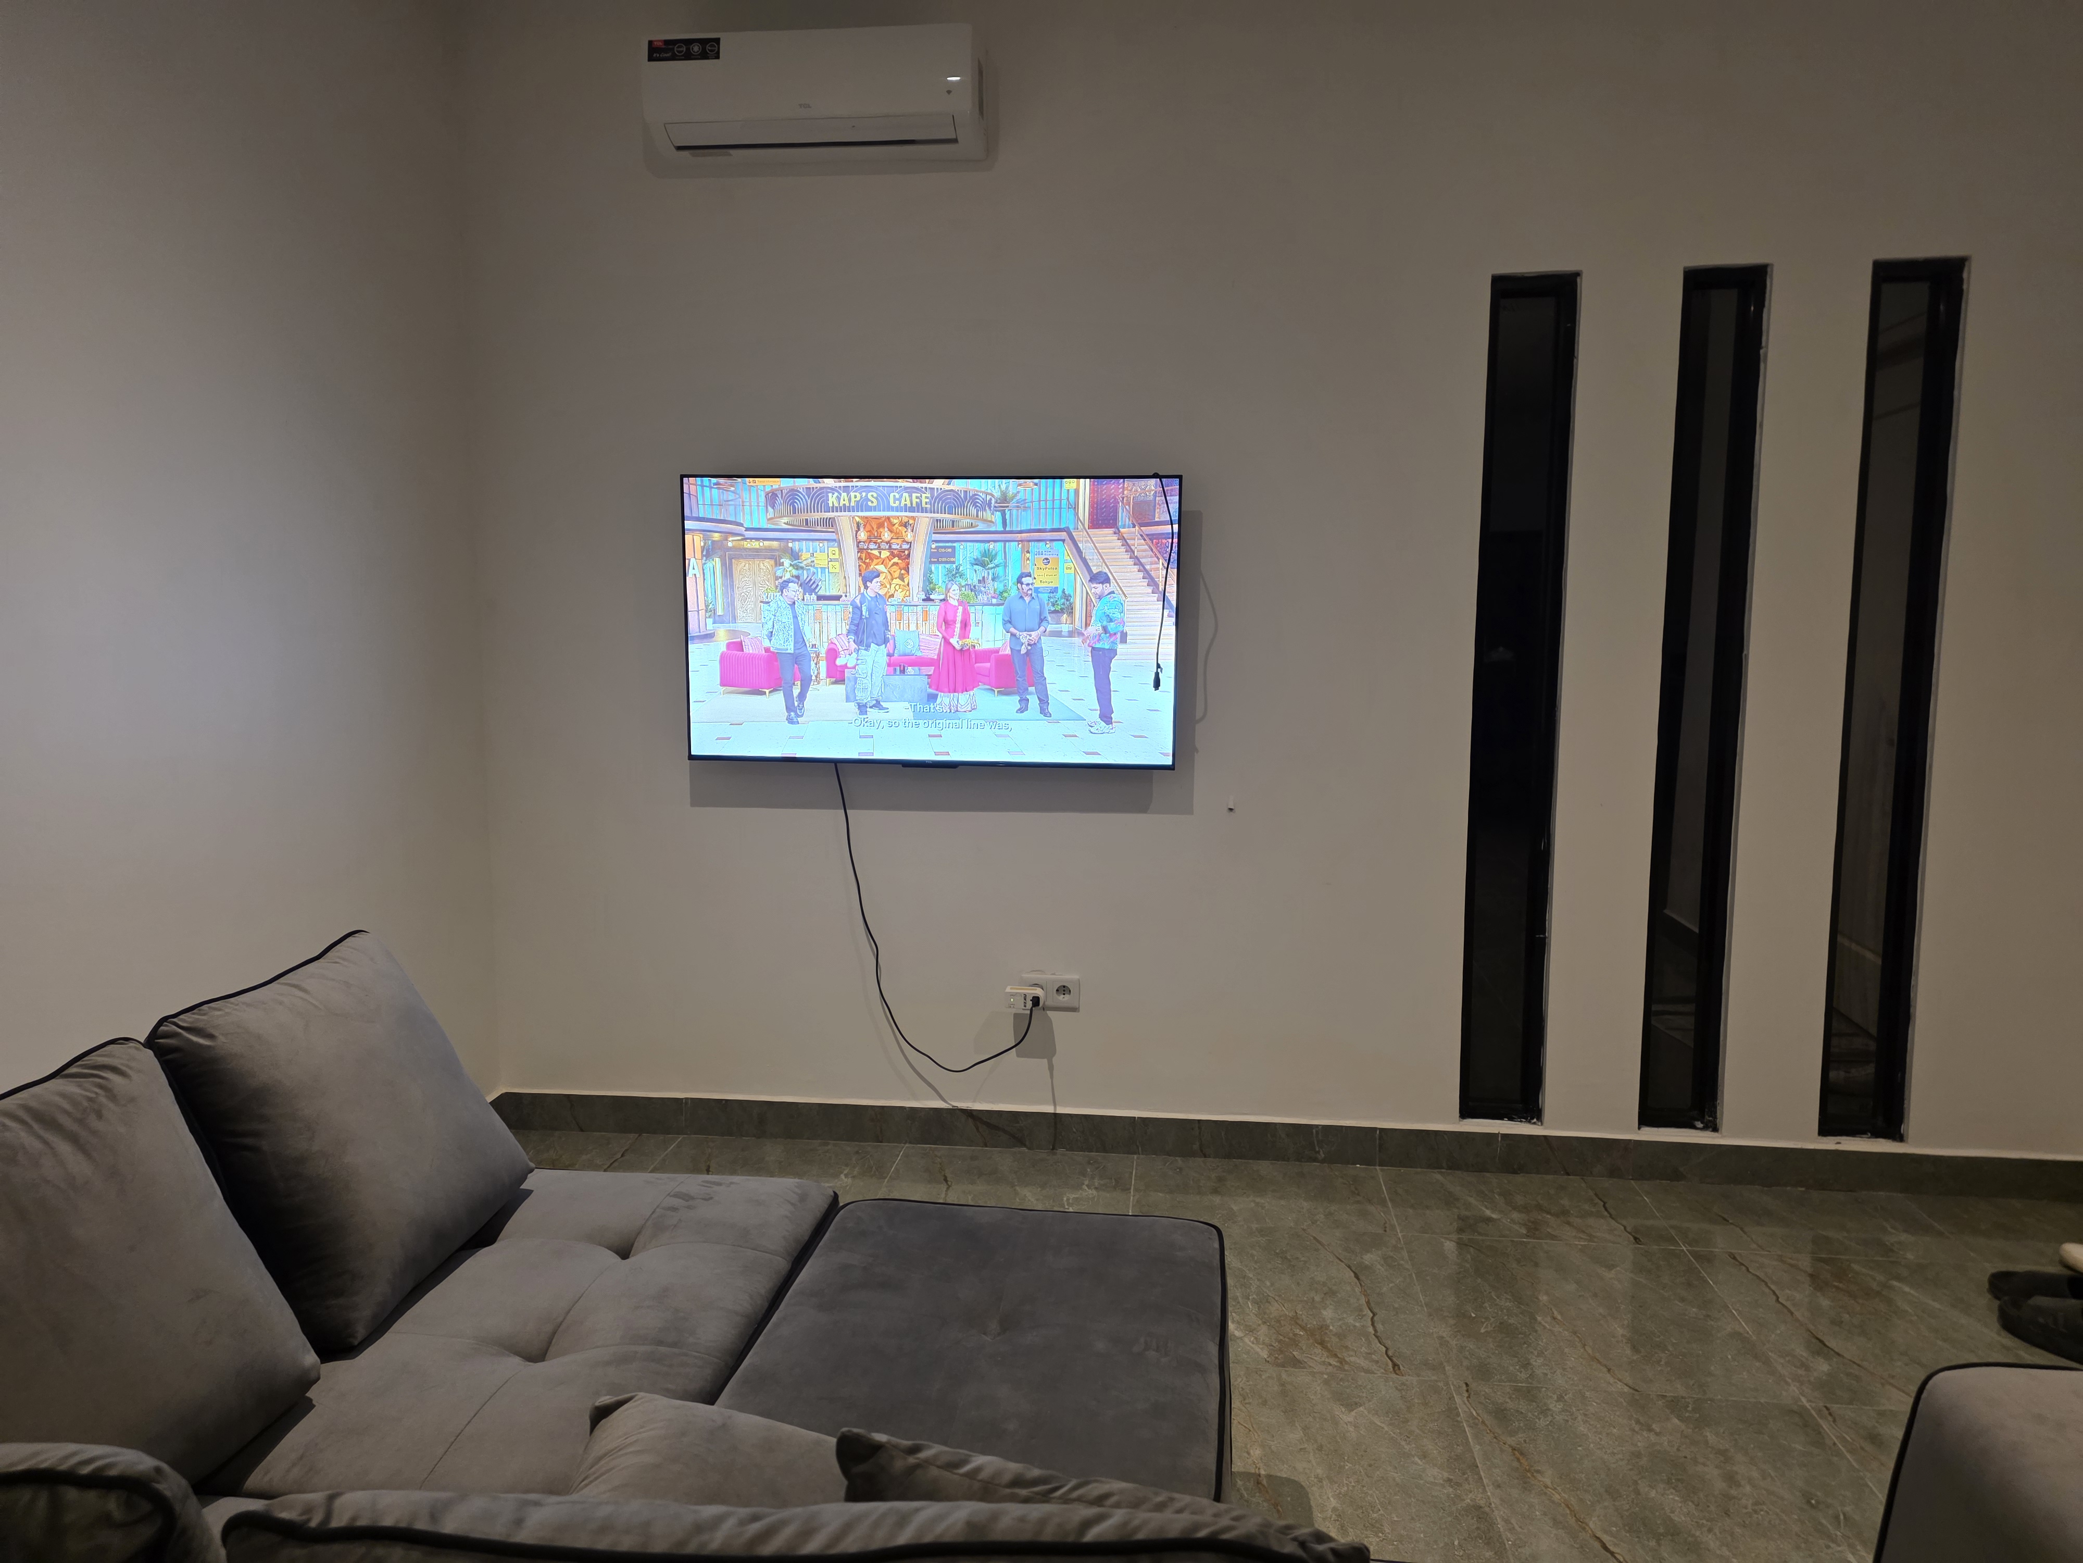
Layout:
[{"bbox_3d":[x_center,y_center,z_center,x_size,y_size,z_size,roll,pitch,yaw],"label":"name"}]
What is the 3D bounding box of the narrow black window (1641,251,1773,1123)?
[{"bbox_3d":[1.573,-0.167,3.320,0.191,2.049,0.075,1,6,6],"label":"narrow black window"}]

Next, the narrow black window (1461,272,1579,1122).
[{"bbox_3d":[1.150,-0.173,3.365,0.199,2.038,0.075,1,6,6],"label":"narrow black window"}]

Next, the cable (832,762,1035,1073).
[{"bbox_3d":[-0.269,0.342,3.453,0.502,0.770,0.110,1,6,6],"label":"cable"}]

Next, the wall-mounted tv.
[{"bbox_3d":[-0.272,-0.391,3.420,1.226,0.708,0.065,1,7,6],"label":"wall-mounted tv"}]

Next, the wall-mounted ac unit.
[{"bbox_3d":[-0.531,-1.603,3.268,0.772,0.245,0.200,1,6,6],"label":"wall-mounted ac unit"}]

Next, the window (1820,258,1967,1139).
[{"bbox_3d":[1.991,-0.164,3.275,0.201,2.053,0.075,1,6,6],"label":"window"}]

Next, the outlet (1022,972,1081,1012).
[{"bbox_3d":[0.024,0.532,3.507,0.152,0.083,0.016,1,6,6],"label":"outlet"}]

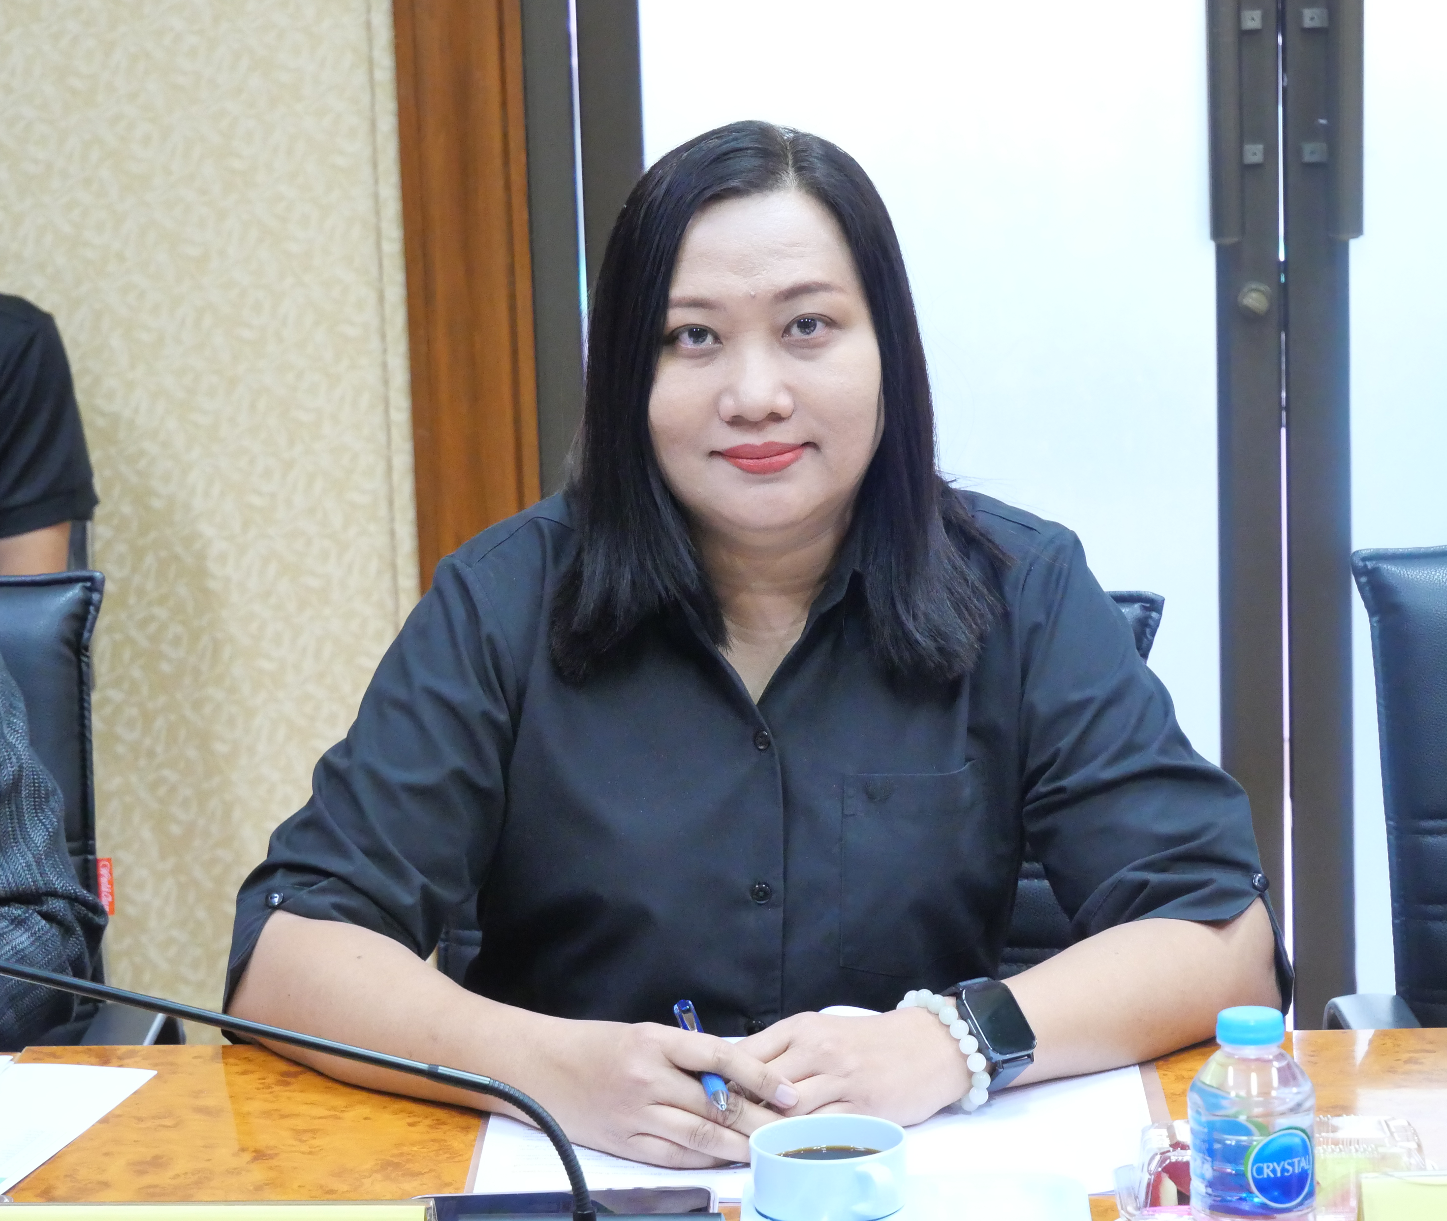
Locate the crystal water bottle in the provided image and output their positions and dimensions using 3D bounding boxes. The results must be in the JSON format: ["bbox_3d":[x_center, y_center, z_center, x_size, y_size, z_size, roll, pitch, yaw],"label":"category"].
[{"bbox_3d":[0.250,0.262,2.133,0.060,0.150,0.060,-2,11,0],"label":"crystal water bottle"}]

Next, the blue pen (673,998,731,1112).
[{"bbox_3d":[-0.012,0.240,2.451,0.012,0.013,0.142,-4,11,-9],"label":"blue pen"}]

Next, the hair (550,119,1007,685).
[{"bbox_3d":[0.025,-0.133,2.625,0.260,0.310,0.250,-2,11,2],"label":"hair"}]

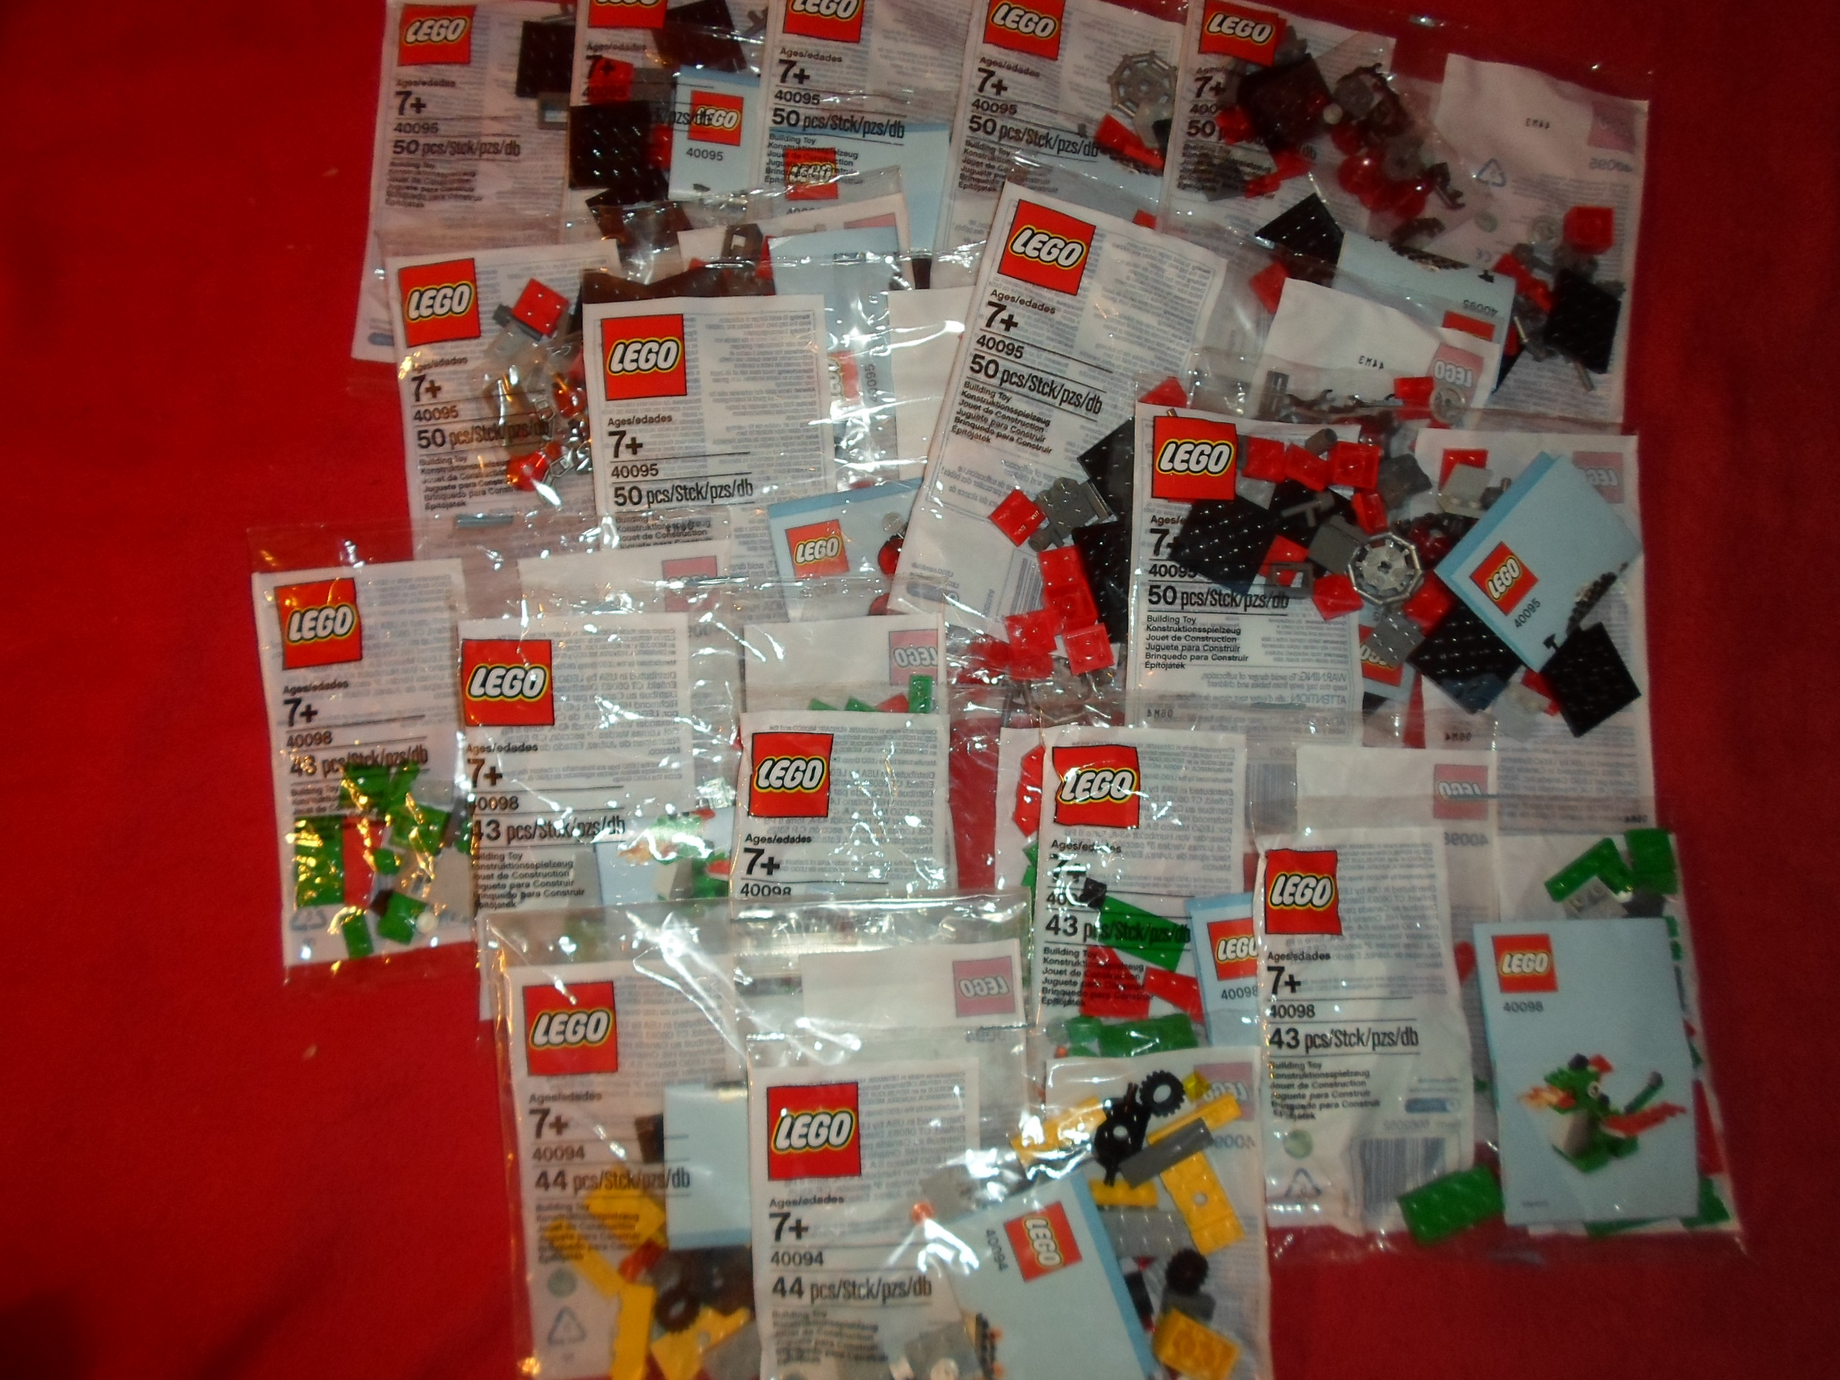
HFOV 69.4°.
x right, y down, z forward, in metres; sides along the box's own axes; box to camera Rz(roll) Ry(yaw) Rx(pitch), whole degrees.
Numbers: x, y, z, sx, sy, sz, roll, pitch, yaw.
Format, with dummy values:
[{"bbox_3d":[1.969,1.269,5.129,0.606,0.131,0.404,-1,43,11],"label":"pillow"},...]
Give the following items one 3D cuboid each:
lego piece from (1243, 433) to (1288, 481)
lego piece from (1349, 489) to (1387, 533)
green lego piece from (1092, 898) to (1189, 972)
[{"bbox_3d":[0.132,-0.088,0.506,0.016,0.009,0.016,12,80,2],"label":"lego piece"},{"bbox_3d":[0.170,-0.068,0.502,0.009,0.009,0.016,-12,81,-2],"label":"lego piece"},{"bbox_3d":[0.078,0.087,0.474,0.032,0.005,0.016,21,81,3],"label":"green lego piece"}]

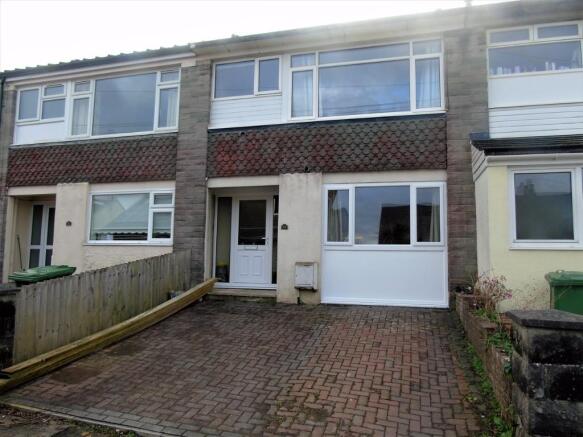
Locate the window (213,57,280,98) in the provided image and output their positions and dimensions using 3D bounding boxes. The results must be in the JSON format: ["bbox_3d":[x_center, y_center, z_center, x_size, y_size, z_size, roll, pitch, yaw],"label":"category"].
[{"bbox_3d":[-0.953,-2.970,8.984,1.539,0.818,0.100,-1,-6,14],"label":"window"}]

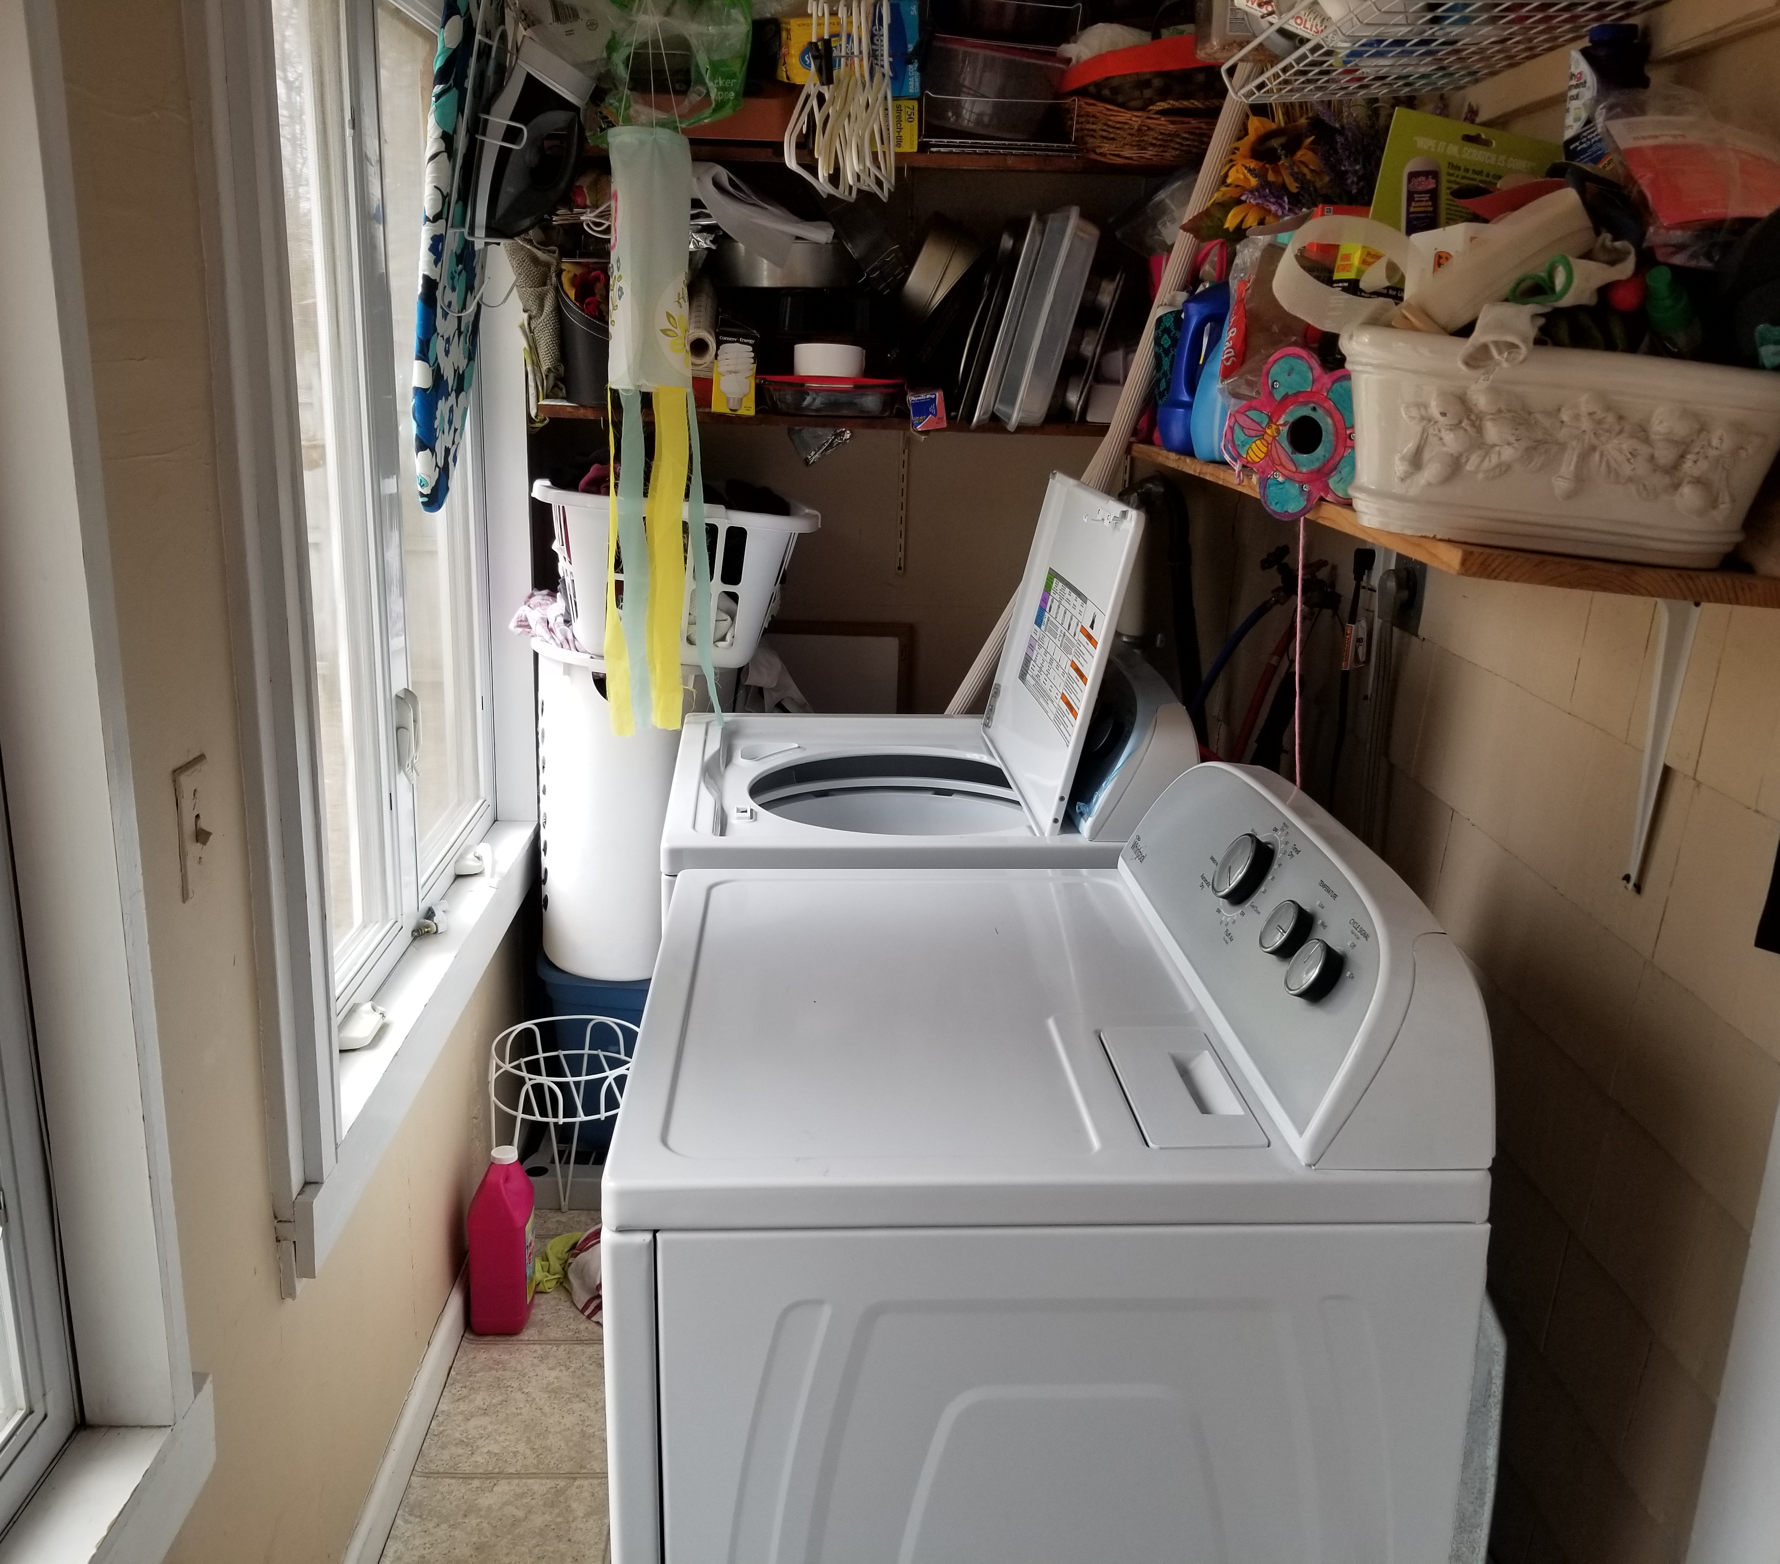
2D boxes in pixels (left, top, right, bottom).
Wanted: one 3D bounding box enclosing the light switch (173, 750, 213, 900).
[{"bbox_3d":[-0.603,0.040,1.375,0.018,0.115,0.070,1,15,-3],"label":"light switch"}]

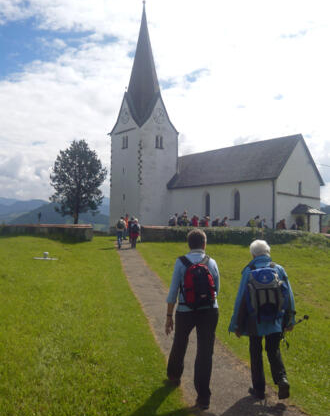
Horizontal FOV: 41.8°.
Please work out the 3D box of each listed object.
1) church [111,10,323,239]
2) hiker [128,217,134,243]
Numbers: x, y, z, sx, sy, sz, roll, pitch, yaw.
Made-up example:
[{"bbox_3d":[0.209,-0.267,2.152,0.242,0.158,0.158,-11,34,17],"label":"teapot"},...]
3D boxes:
[{"bbox_3d":[5.144,-10.825,49.120,12.783,28.638,22.581,3,-3,-40],"label":"church"},{"bbox_3d":[-2.043,1.374,27.000,0.500,1.680,0.450,1,-3,-6],"label":"hiker"}]

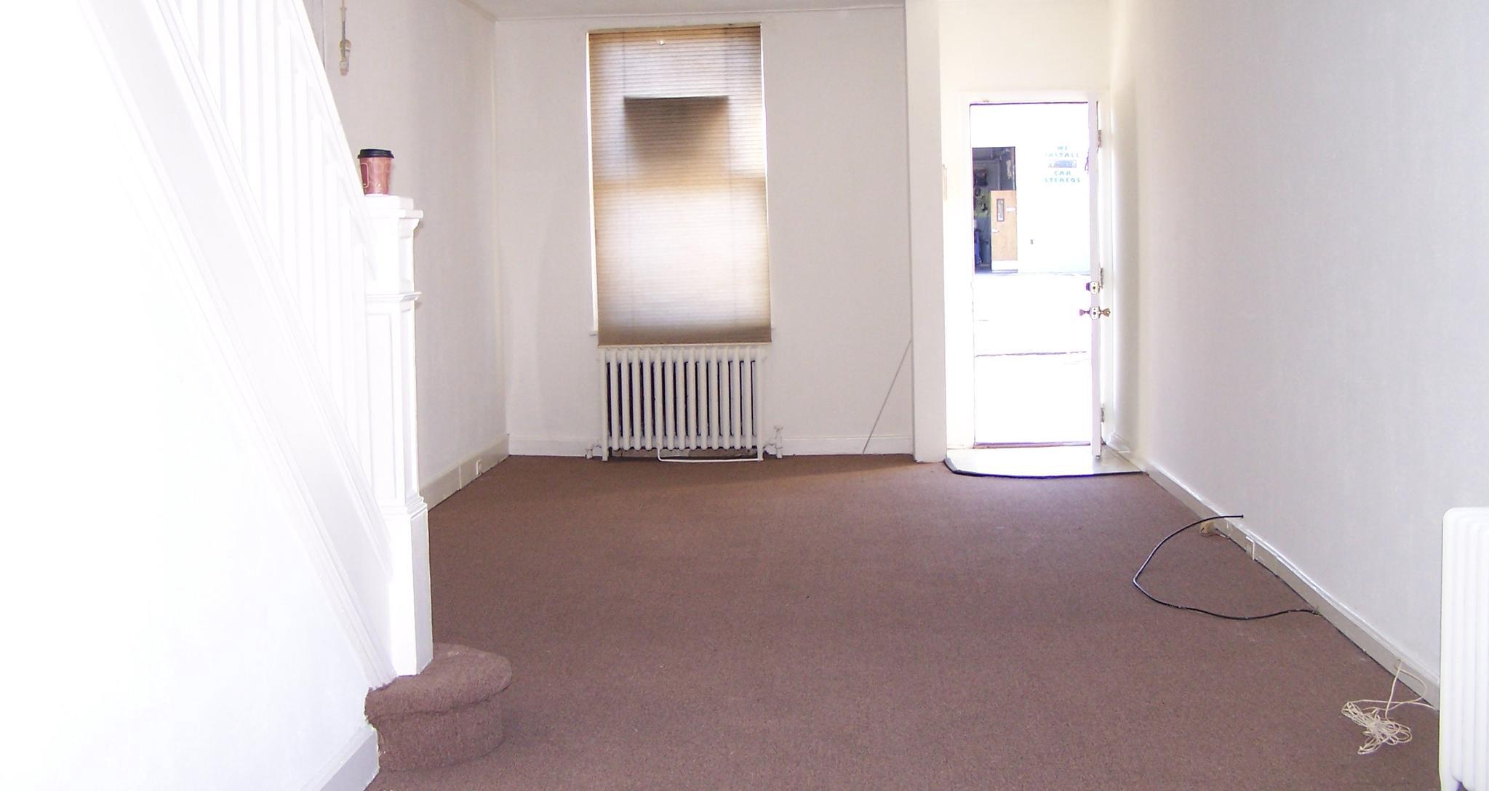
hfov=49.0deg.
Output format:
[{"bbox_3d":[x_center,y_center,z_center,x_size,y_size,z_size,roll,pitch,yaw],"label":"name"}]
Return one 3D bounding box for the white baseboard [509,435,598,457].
[{"bbox_3d":[-1.152,0.310,9.909,0.540,0.123,0.025,-1,5,4],"label":"white baseboard"}]

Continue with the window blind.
[{"bbox_3d":[-0.386,-1.227,9.669,1.024,1.857,0.050,-1,5,4],"label":"window blind"}]

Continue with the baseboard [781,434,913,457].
[{"bbox_3d":[0.614,0.302,9.775,0.780,0.123,0.025,-1,5,4],"label":"baseboard"}]

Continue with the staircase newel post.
[{"bbox_3d":[-0.926,0.104,4.240,0.189,1.227,0.189,-1,5,4],"label":"staircase newel post"}]

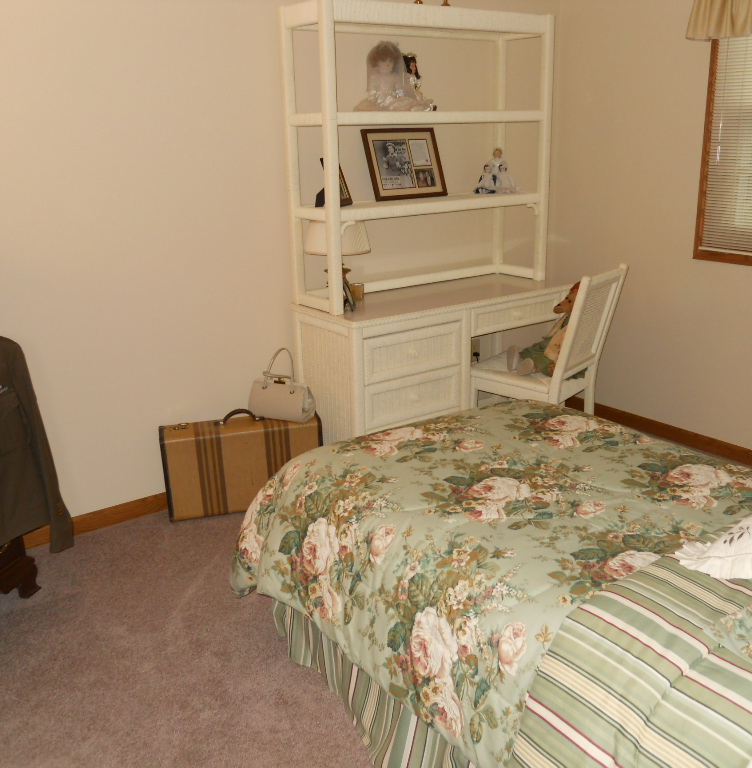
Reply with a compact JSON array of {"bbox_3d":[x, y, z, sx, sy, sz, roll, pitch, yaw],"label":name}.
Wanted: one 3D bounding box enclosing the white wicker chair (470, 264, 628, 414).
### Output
[{"bbox_3d":[0.731,-0.065,3.683,0.590,0.915,0.440,12,21,37],"label":"white wicker chair"}]

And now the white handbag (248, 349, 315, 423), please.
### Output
[{"bbox_3d":[-0.389,-0.008,3.451,0.270,0.303,0.120,6,18,22],"label":"white handbag"}]

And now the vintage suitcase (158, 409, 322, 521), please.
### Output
[{"bbox_3d":[-0.548,0.311,3.435,0.641,0.400,0.160,-6,17,-14],"label":"vintage suitcase"}]

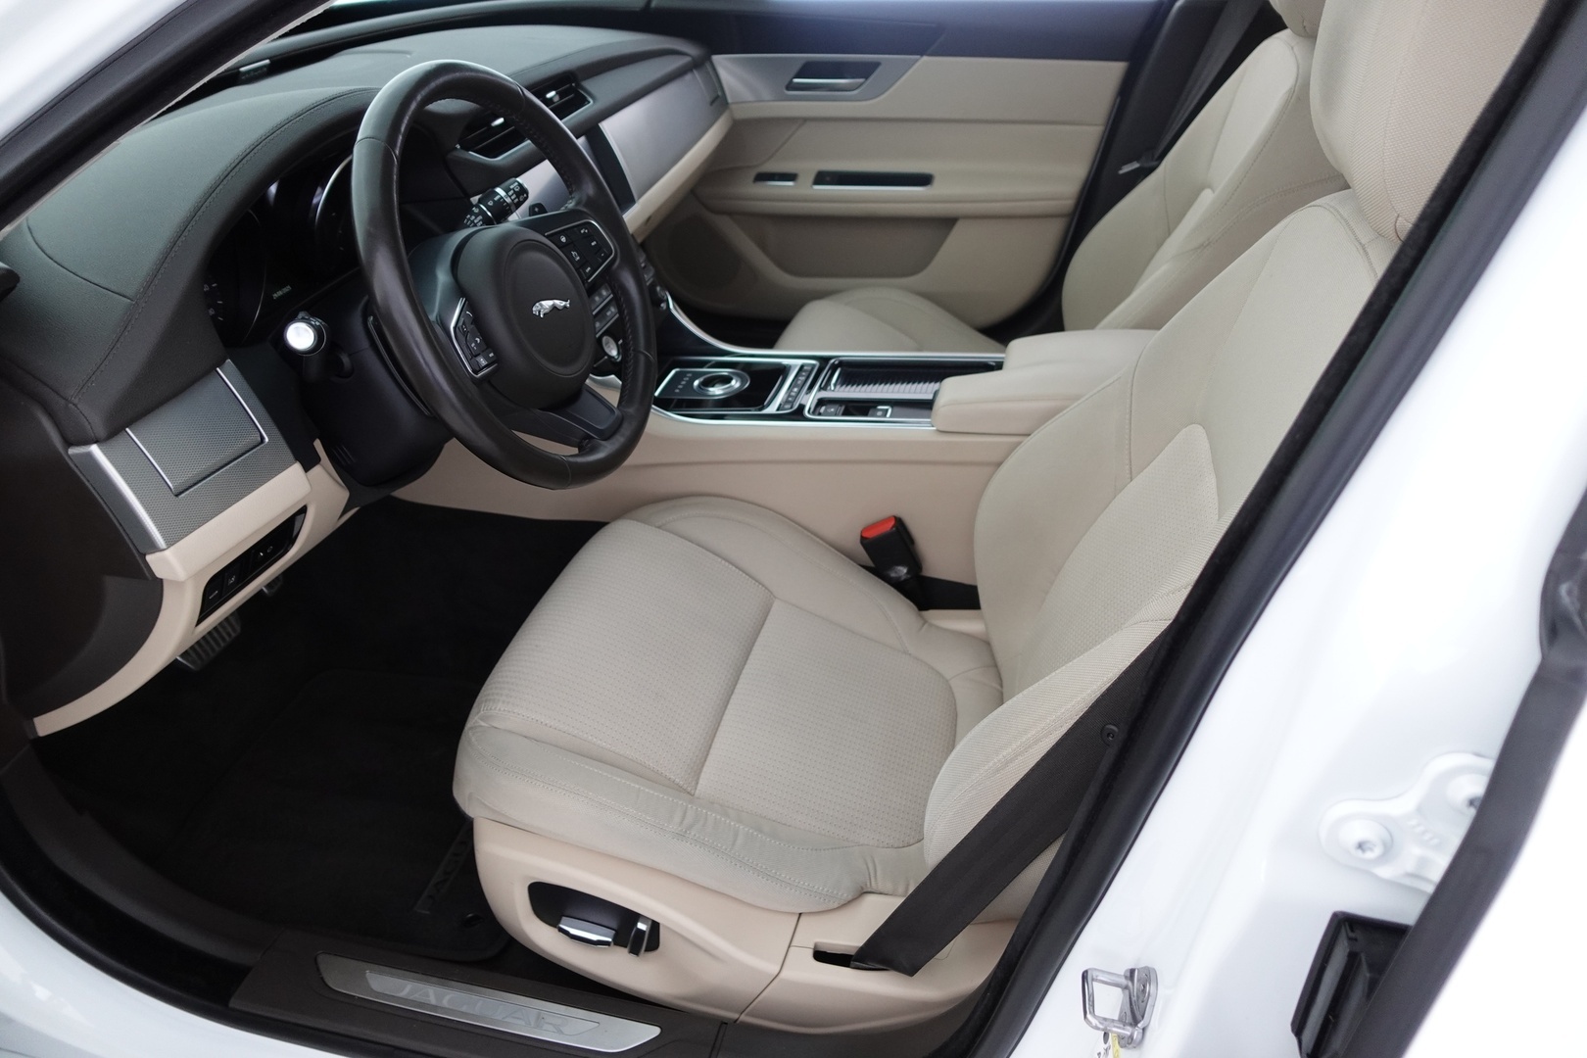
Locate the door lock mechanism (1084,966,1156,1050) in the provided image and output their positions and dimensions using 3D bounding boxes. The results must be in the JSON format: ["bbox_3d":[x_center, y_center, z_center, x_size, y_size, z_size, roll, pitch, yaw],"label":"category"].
[{"bbox_3d":[0.198,0.289,0.640,0.038,0.034,0.045,-5,32,-4],"label":"door lock mechanism"}]

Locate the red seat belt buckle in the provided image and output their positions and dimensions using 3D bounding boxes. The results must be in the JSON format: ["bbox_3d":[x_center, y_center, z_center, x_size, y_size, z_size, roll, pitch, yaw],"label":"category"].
[{"bbox_3d":[0.117,0.040,1.252,0.042,0.100,0.030,-24,24,6],"label":"red seat belt buckle"}]

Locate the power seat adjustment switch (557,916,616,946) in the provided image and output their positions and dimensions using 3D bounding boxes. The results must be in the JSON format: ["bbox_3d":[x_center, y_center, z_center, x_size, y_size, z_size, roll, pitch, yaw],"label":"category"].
[{"bbox_3d":[-0.184,0.358,0.942,0.056,0.017,0.020,11,33,8],"label":"power seat adjustment switch"}]

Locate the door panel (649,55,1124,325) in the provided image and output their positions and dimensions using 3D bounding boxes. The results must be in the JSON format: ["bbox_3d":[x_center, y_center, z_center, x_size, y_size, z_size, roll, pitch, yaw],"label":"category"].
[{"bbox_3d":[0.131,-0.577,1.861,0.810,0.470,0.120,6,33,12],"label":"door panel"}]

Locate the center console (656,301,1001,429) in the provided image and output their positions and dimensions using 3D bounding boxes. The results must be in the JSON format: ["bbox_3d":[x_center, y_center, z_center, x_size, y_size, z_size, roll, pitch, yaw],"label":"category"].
[{"bbox_3d":[0.030,-0.191,1.322,0.470,0.110,0.240,6,33,12],"label":"center console"}]

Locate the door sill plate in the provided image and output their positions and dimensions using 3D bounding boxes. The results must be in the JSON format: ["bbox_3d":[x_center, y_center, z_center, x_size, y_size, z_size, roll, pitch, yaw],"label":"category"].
[{"bbox_3d":[-0.261,0.410,0.918,0.335,0.010,0.037,6,33,12],"label":"door sill plate"}]

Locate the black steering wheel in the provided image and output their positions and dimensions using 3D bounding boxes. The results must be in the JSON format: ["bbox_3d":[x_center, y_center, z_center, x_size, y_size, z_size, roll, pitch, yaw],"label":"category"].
[{"bbox_3d":[-0.246,-0.214,0.929,0.090,0.375,0.375,-13,27,23],"label":"black steering wheel"}]

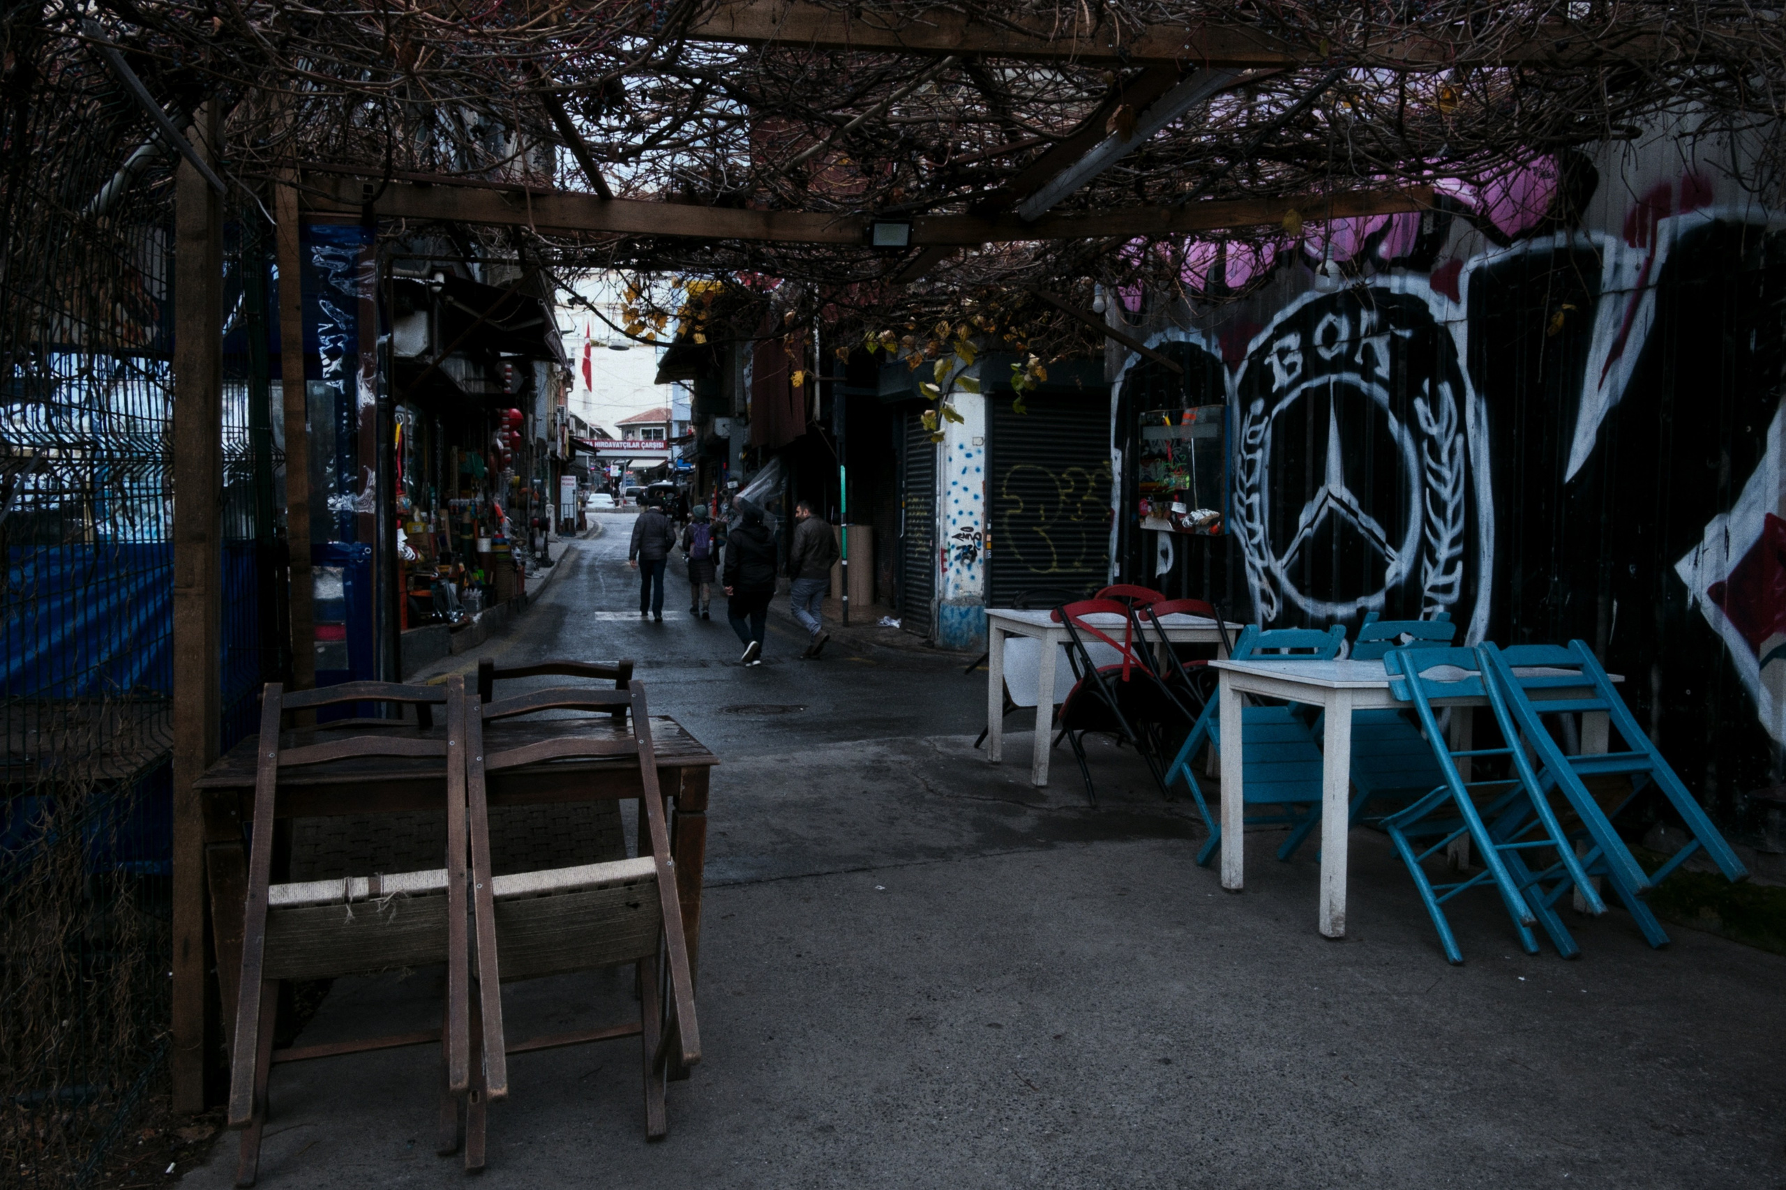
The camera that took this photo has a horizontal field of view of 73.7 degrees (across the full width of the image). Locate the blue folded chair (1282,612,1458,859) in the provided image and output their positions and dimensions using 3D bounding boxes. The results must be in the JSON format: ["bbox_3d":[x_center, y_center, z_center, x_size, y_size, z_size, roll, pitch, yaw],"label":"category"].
[{"bbox_3d":[1.785,0.500,4.340,0.390,0.860,0.420,0,25,-14],"label":"blue folded chair"}]

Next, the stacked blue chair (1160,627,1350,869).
[{"bbox_3d":[1.338,0.546,4.194,0.424,0.828,0.455,0,46,-17],"label":"stacked blue chair"}]

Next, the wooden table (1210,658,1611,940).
[{"bbox_3d":[1.683,0.620,3.908,1.075,0.758,0.665,0,3,-17],"label":"wooden table"}]

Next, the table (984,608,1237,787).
[{"bbox_3d":[1.073,0.497,5.958,1.075,0.758,0.665,0,3,-17],"label":"table"}]

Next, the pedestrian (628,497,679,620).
[{"bbox_3d":[-3.386,-0.508,16.800,0.640,1.730,0.420,0,2,-10],"label":"pedestrian"}]

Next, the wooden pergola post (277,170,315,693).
[{"bbox_3d":[-1.825,-0.145,3.680,0.068,2.400,0.068,-1,2,-20],"label":"wooden pergola post"}]

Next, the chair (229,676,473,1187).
[{"bbox_3d":[-1.063,0.648,2.400,0.390,0.920,0.420,0,-23,-20],"label":"chair"}]

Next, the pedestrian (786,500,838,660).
[{"bbox_3d":[-0.863,-0.159,12.700,0.520,1.700,0.500,-1,3,-27],"label":"pedestrian"}]

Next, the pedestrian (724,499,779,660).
[{"bbox_3d":[-1.465,-0.104,12.200,0.540,1.690,0.500,0,2,-13],"label":"pedestrian"}]

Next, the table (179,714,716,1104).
[{"bbox_3d":[-0.986,0.726,2.804,1.030,0.745,0.645,0,3,-20],"label":"table"}]

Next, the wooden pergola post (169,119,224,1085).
[{"bbox_3d":[-1.390,0.008,2.380,0.062,2.030,0.068,0,2,-5],"label":"wooden pergola post"}]

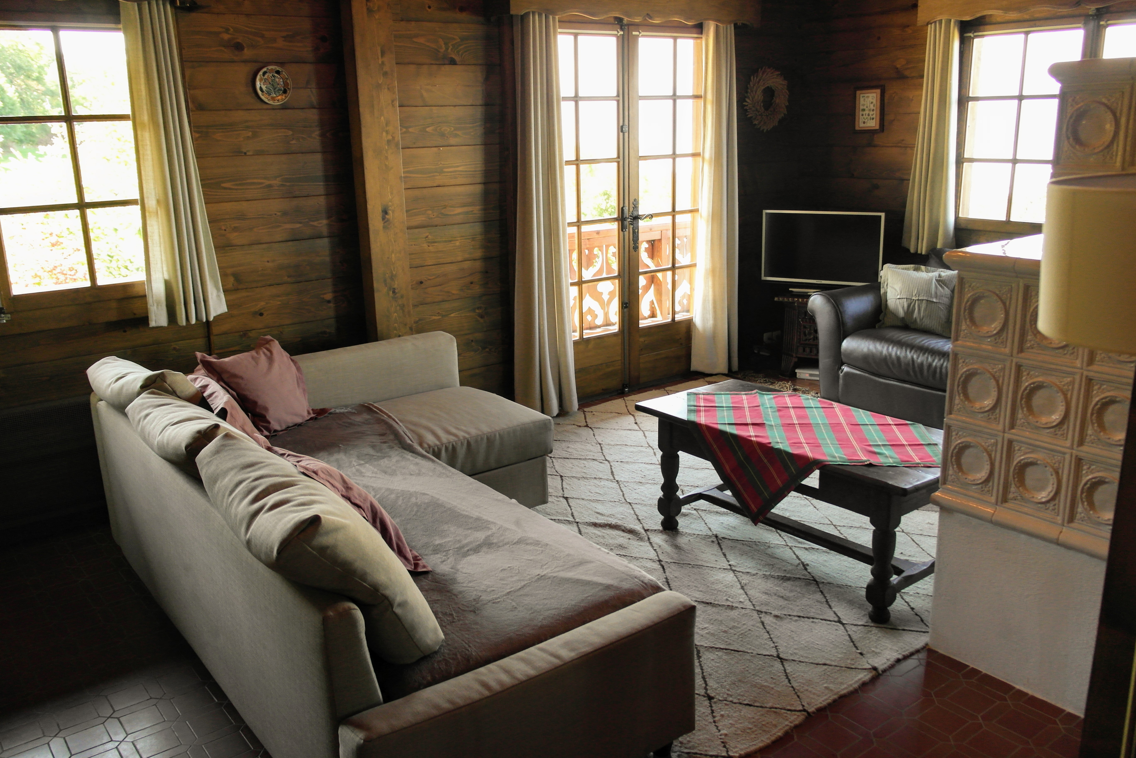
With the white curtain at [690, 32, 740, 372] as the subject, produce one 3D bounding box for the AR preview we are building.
[{"bbox_3d":[0.937,-1.079,5.966,0.386,2.169,0.119,-12,18,-36],"label":"white curtain"}]

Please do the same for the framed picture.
[{"bbox_3d":[1.886,-1.686,5.931,0.025,0.282,0.215,-12,18,-36],"label":"framed picture"}]

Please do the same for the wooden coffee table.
[{"bbox_3d":[0.879,0.418,3.538,0.600,0.519,1.204,-13,19,-37],"label":"wooden coffee table"}]

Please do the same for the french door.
[{"bbox_3d":[0.364,-0.970,5.656,1.456,2.140,0.089,-12,18,-36],"label":"french door"}]

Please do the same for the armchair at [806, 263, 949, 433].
[{"bbox_3d":[2.099,-0.245,5.262,0.882,0.872,1.258,-12,18,-36],"label":"armchair"}]

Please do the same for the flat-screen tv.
[{"bbox_3d":[1.589,-0.821,5.935,0.743,0.456,0.069,6,17,26],"label":"flat-screen tv"}]

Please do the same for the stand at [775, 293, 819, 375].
[{"bbox_3d":[1.633,-0.286,6.111,0.495,0.535,0.367,6,17,26],"label":"stand"}]

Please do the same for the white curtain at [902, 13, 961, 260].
[{"bbox_3d":[2.150,-1.393,5.530,0.109,1.337,0.327,-12,18,-36],"label":"white curtain"}]

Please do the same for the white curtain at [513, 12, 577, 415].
[{"bbox_3d":[-0.131,-0.838,5.155,0.386,2.169,0.129,-12,18,-36],"label":"white curtain"}]

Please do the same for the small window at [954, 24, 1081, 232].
[{"bbox_3d":[2.483,-1.379,5.257,0.079,1.090,0.674,-12,18,-36],"label":"small window"}]

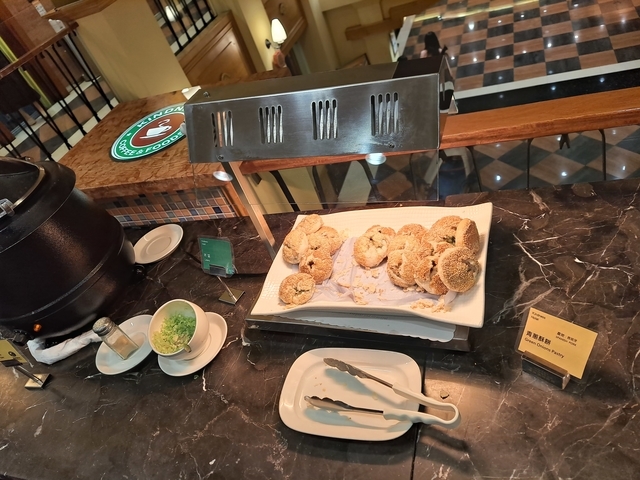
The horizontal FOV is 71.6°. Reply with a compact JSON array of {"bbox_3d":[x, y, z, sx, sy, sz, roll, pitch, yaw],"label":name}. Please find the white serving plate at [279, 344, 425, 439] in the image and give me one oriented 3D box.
[{"bbox_3d":[0.049,0.253,0.731,0.237,0.022,0.154,-4,44,23],"label":"white serving plate"}]

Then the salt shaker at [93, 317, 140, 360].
[{"bbox_3d":[-0.431,0.206,0.939,0.039,0.096,0.039,-42,43,-20],"label":"salt shaker"}]

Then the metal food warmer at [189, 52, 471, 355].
[{"bbox_3d":[0.019,-0.038,0.742,0.426,0.434,0.203,-1,45,25],"label":"metal food warmer"}]

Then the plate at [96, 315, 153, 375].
[{"bbox_3d":[-0.418,0.235,0.978,0.152,0.021,0.152,-14,41,12],"label":"plate"}]

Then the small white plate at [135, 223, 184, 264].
[{"bbox_3d":[-0.442,0.018,1.227,0.152,0.021,0.152,-1,45,25],"label":"small white plate"}]

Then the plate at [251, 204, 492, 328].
[{"bbox_3d":[0.103,0.052,0.834,0.399,0.045,0.273,-1,45,25],"label":"plate"}]

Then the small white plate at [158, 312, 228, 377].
[{"bbox_3d":[-0.257,0.218,0.918,0.152,0.021,0.152,-14,41,12],"label":"small white plate"}]

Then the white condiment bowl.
[{"bbox_3d":[-0.275,0.186,0.882,0.109,0.096,0.103,-14,41,12],"label":"white condiment bowl"}]

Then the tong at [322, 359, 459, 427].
[{"bbox_3d":[0.096,0.243,0.682,0.242,0.039,0.085,5,48,30],"label":"tong"}]

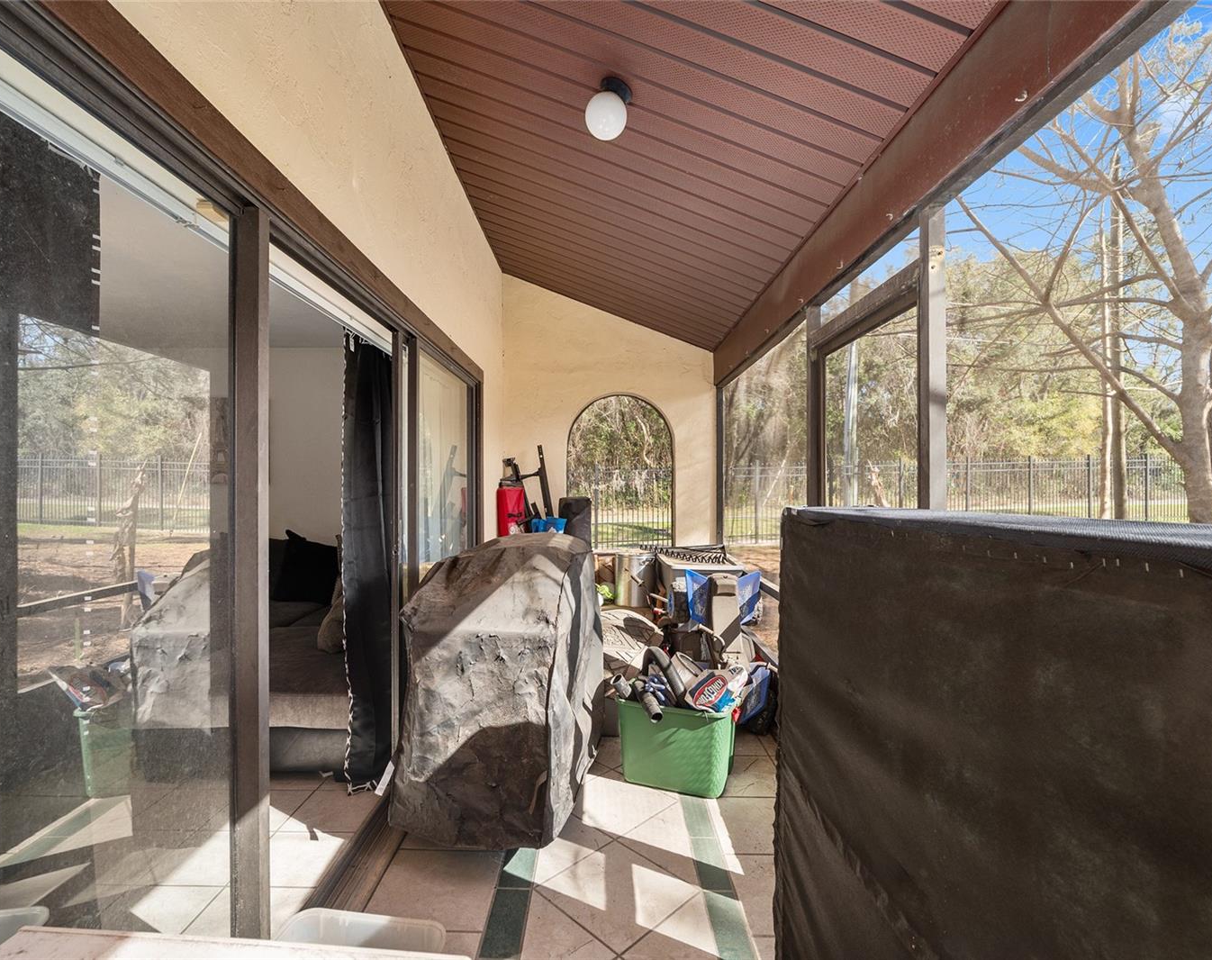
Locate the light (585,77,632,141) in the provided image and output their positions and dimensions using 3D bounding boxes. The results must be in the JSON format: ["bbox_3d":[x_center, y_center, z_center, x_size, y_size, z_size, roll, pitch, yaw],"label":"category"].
[{"bbox_3d":[0.009,-1.370,2.090,0.150,0.190,0.150,19,0,0],"label":"light"}]

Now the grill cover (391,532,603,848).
[{"bbox_3d":[-0.435,0.825,2.660,0.650,1.100,1.020,0,0,11],"label":"grill cover"}]

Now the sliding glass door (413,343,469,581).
[{"bbox_3d":[-0.925,0.360,3.250,0.060,2.020,1.200,0,0,-1],"label":"sliding glass door"}]

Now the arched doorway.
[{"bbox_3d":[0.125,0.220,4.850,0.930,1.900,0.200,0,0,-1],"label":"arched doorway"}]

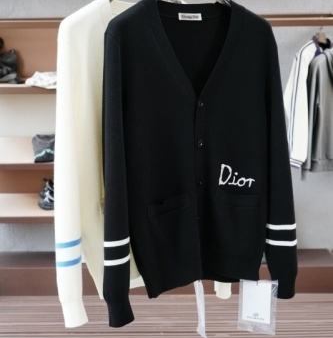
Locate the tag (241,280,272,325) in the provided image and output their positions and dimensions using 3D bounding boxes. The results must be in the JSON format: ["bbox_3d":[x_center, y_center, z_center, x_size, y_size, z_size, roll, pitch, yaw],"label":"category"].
[{"bbox_3d":[0.228,0.336,1.466,0.071,0.112,0.004,3,17,10],"label":"tag"}]

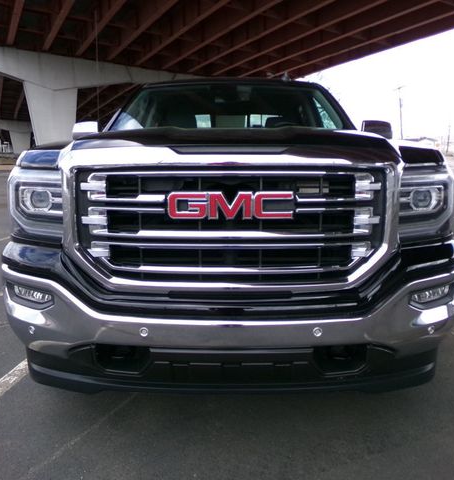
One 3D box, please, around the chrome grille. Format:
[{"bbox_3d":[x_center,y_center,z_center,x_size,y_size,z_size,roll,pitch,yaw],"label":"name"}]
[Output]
[{"bbox_3d":[0.018,-0.058,1.671,1.170,0.440,0.140,0,11,0],"label":"chrome grille"}]

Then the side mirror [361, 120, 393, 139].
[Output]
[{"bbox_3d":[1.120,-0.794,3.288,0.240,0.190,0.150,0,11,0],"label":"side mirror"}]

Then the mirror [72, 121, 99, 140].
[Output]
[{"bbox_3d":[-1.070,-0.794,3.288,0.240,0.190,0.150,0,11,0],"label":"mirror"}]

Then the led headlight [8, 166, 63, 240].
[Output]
[{"bbox_3d":[-0.785,-0.145,1.822,0.320,0.300,0.230,3,12,14],"label":"led headlight"}]

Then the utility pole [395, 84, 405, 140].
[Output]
[{"bbox_3d":[27.451,-19.799,70.000,1.400,9.600,0.400,0,11,0],"label":"utility pole"}]

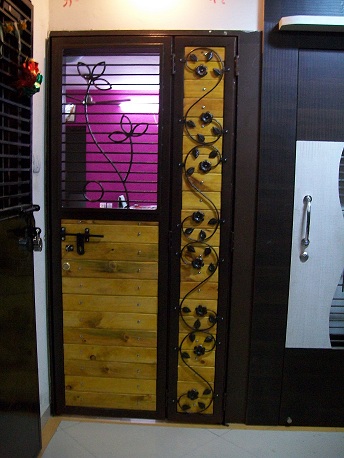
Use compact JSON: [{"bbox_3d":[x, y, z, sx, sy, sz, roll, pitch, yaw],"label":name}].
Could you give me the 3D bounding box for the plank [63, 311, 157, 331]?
[{"bbox_3d":[-0.337,0.498,2.457,0.518,0.093,0.022,1,6,4],"label":"plank"}]

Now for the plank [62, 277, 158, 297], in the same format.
[{"bbox_3d":[-0.334,0.311,2.439,0.523,0.092,0.022,1,6,4],"label":"plank"}]

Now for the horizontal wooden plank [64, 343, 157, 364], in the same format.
[{"bbox_3d":[-0.344,0.700,2.529,0.526,0.091,0.020,1,6,3],"label":"horizontal wooden plank"}]

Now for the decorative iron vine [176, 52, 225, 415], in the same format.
[{"bbox_3d":[0.151,0.052,2.404,0.225,1.975,0.040,1,6,3],"label":"decorative iron vine"}]

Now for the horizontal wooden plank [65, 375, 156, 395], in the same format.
[{"bbox_3d":[-0.340,0.858,2.492,0.508,0.093,0.022,1,6,4],"label":"horizontal wooden plank"}]

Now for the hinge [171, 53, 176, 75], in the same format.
[{"bbox_3d":[0.007,-0.855,2.329,0.024,0.105,0.020,1,6,3],"label":"hinge"}]

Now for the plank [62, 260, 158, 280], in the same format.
[{"bbox_3d":[-0.333,0.216,2.430,0.524,0.098,0.022,1,6,4],"label":"plank"}]

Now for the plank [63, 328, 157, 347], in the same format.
[{"bbox_3d":[-0.343,0.607,2.519,0.527,0.096,0.020,1,6,3],"label":"plank"}]

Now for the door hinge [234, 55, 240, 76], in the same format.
[{"bbox_3d":[0.339,-0.840,2.314,0.024,0.105,0.020,1,6,3],"label":"door hinge"}]

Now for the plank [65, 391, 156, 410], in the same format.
[{"bbox_3d":[-0.340,0.948,2.501,0.507,0.087,0.022,1,6,4],"label":"plank"}]

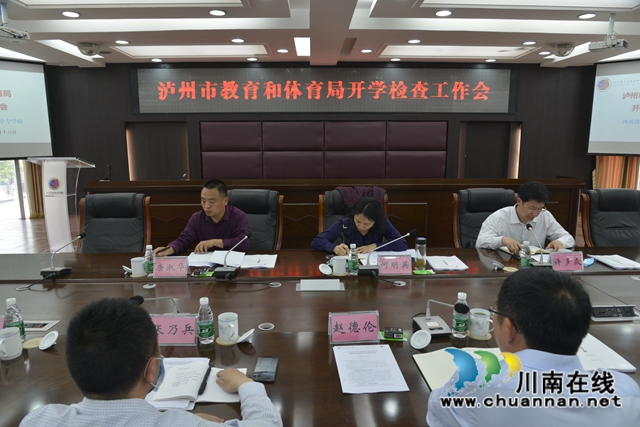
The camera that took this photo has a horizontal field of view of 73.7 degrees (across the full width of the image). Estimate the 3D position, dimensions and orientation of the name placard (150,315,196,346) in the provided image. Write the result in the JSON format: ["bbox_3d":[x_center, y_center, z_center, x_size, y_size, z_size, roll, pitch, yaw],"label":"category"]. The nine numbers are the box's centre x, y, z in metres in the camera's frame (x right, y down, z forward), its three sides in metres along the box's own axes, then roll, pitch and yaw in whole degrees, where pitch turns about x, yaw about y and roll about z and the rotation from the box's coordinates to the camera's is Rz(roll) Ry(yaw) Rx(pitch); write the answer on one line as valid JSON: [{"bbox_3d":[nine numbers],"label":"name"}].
[{"bbox_3d":[-0.562,0.446,1.664,0.190,0.110,0.086,0,9,-1],"label":"name placard"}]

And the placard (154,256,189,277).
[{"bbox_3d":[-0.861,0.309,2.486,0.195,0.113,0.080,0,10,0],"label":"placard"}]

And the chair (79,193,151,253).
[{"bbox_3d":[-1.701,0.431,3.325,0.630,1.130,0.680,0,9,-2],"label":"chair"}]

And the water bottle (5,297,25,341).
[{"bbox_3d":[-1.190,0.419,1.659,0.060,0.178,0.060,0,10,0],"label":"water bottle"}]

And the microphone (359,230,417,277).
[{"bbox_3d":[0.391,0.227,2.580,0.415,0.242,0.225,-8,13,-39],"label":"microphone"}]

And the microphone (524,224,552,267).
[{"bbox_3d":[1.430,0.204,2.834,0.130,0.230,0.300,0,9,-3],"label":"microphone"}]

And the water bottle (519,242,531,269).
[{"bbox_3d":[1.244,0.259,2.585,0.060,0.178,0.060,0,10,0],"label":"water bottle"}]

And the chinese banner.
[{"bbox_3d":[0.075,-2.097,7.310,6.380,0.760,0.100,0,9,0],"label":"chinese banner"}]

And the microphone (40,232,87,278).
[{"bbox_3d":[-1.527,0.252,2.603,0.125,0.185,0.389,1,10,4],"label":"microphone"}]

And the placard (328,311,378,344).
[{"bbox_3d":[0.134,0.442,1.691,0.190,0.110,0.086,-1,9,-8],"label":"placard"}]

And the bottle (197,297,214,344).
[{"bbox_3d":[-0.446,0.418,1.666,0.060,0.178,0.060,0,10,0],"label":"bottle"}]

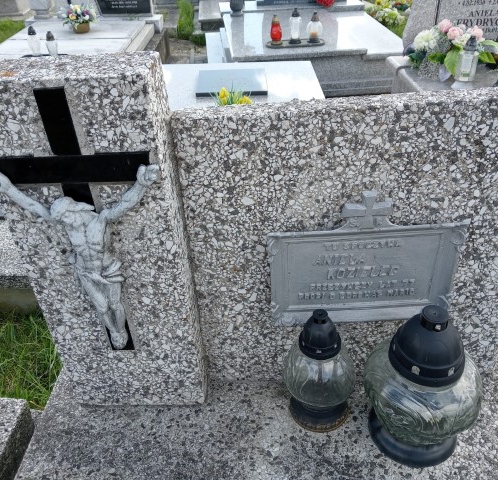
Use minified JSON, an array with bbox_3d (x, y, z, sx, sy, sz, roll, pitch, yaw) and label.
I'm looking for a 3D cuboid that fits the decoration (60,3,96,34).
[{"bbox_3d":[-1.509,-1.965,4.555,0.304,0.206,0.264,-1,34,3],"label":"decoration"}]

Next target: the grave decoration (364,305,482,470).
[{"bbox_3d":[0.318,0.251,0.953,0.211,0.308,0.211,-3,34,3],"label":"grave decoration"}]

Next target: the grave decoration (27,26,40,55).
[{"bbox_3d":[-1.615,-1.486,3.858,0.088,0.204,0.088,-1,34,3],"label":"grave decoration"}]

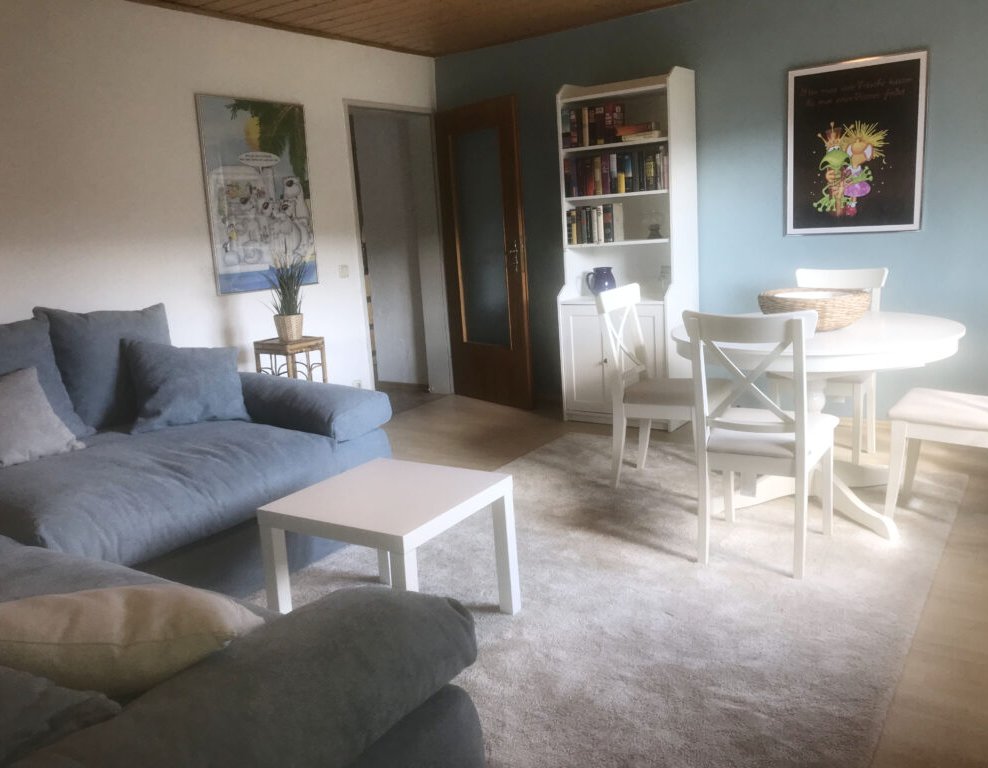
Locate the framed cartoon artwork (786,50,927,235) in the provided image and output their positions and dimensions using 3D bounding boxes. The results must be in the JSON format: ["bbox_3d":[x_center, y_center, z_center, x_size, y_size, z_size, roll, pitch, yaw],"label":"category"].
[{"bbox_3d":[1.865,-1.220,4.306,0.665,0.860,0.025,5,14,36],"label":"framed cartoon artwork"}]

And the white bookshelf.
[{"bbox_3d":[0.793,-0.765,4.931,0.700,2.010,0.460,5,14,36],"label":"white bookshelf"}]

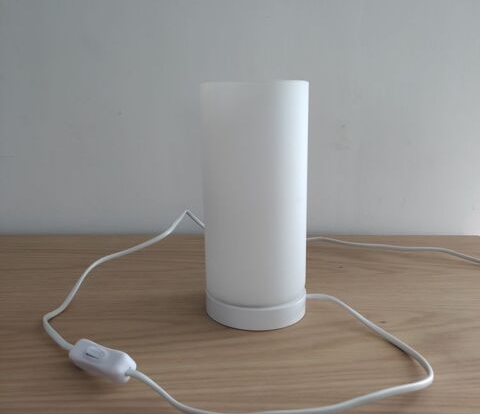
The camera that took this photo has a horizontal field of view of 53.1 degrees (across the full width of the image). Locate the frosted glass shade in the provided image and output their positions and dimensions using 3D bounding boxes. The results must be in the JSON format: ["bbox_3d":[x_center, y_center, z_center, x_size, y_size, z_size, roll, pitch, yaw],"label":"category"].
[{"bbox_3d":[0.015,-0.006,0.459,0.099,0.219,0.099,-1,13,0],"label":"frosted glass shade"}]

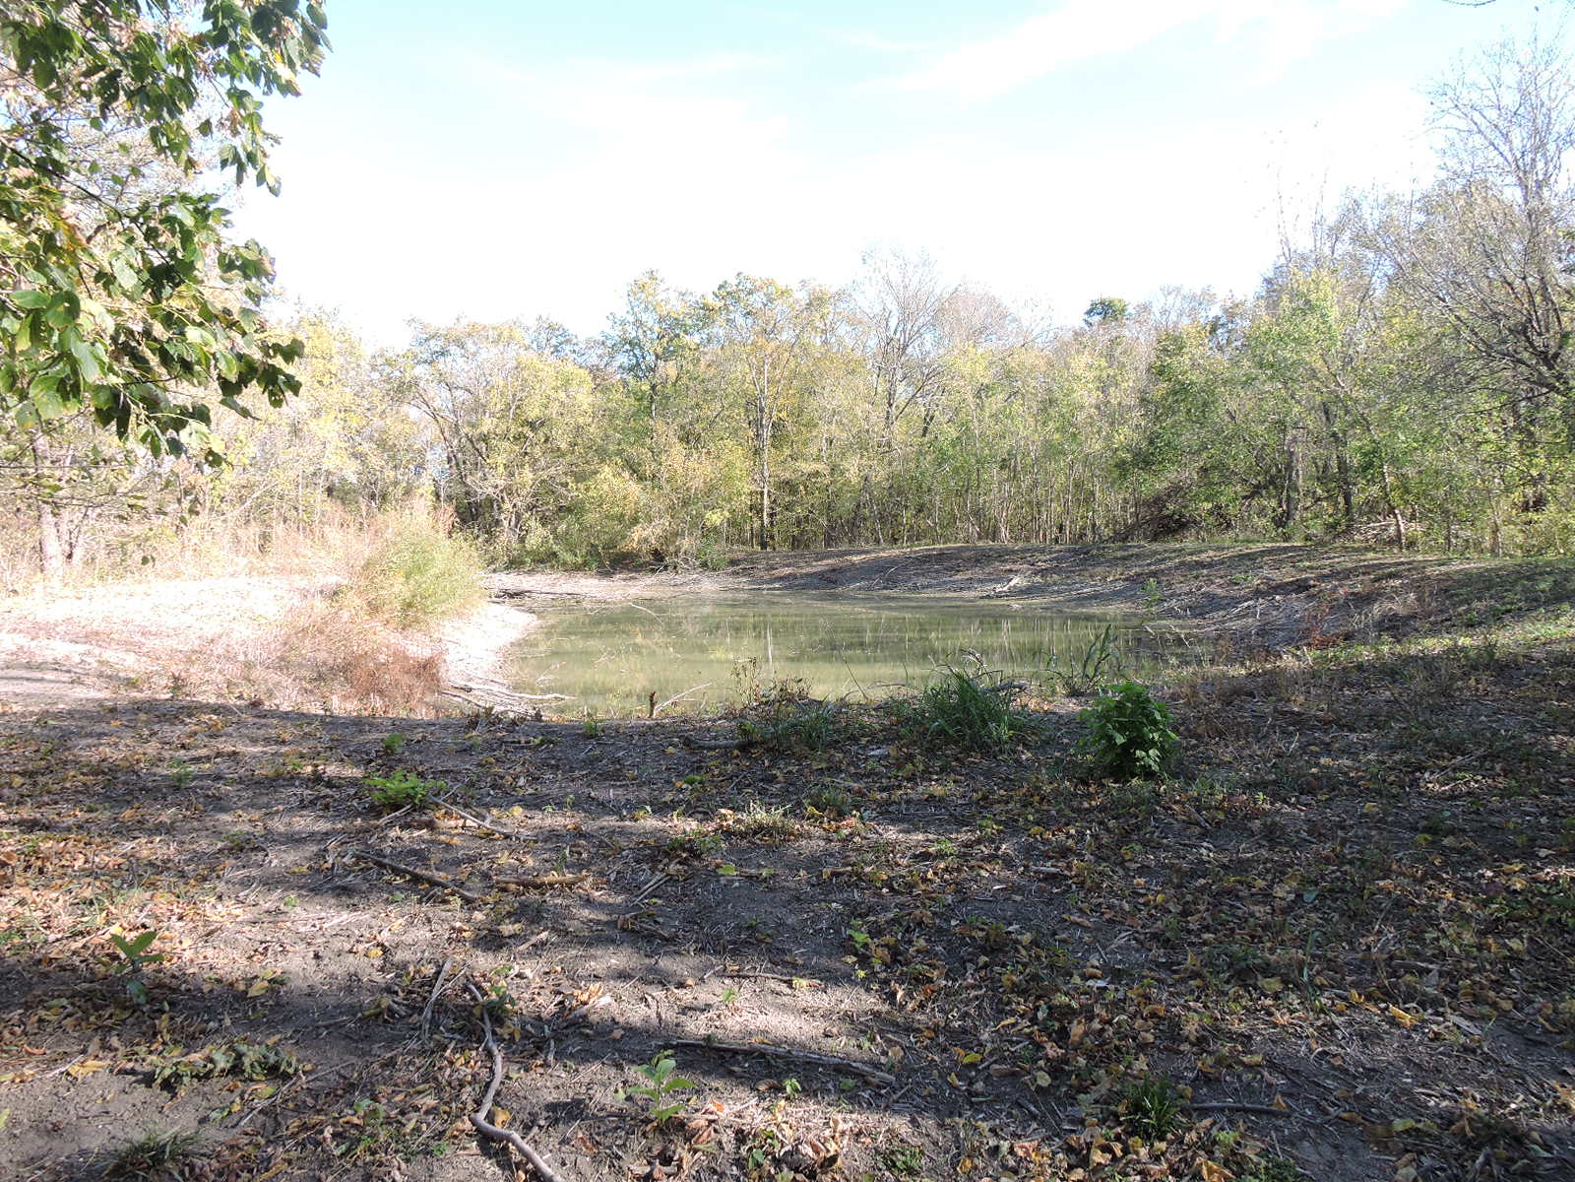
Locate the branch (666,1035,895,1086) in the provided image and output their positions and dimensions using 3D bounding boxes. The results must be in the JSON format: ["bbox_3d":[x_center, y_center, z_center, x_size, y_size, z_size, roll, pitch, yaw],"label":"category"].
[{"bbox_3d":[-0.032,1.396,3.264,0.720,0.045,0.090,1,4,18],"label":"branch"}]

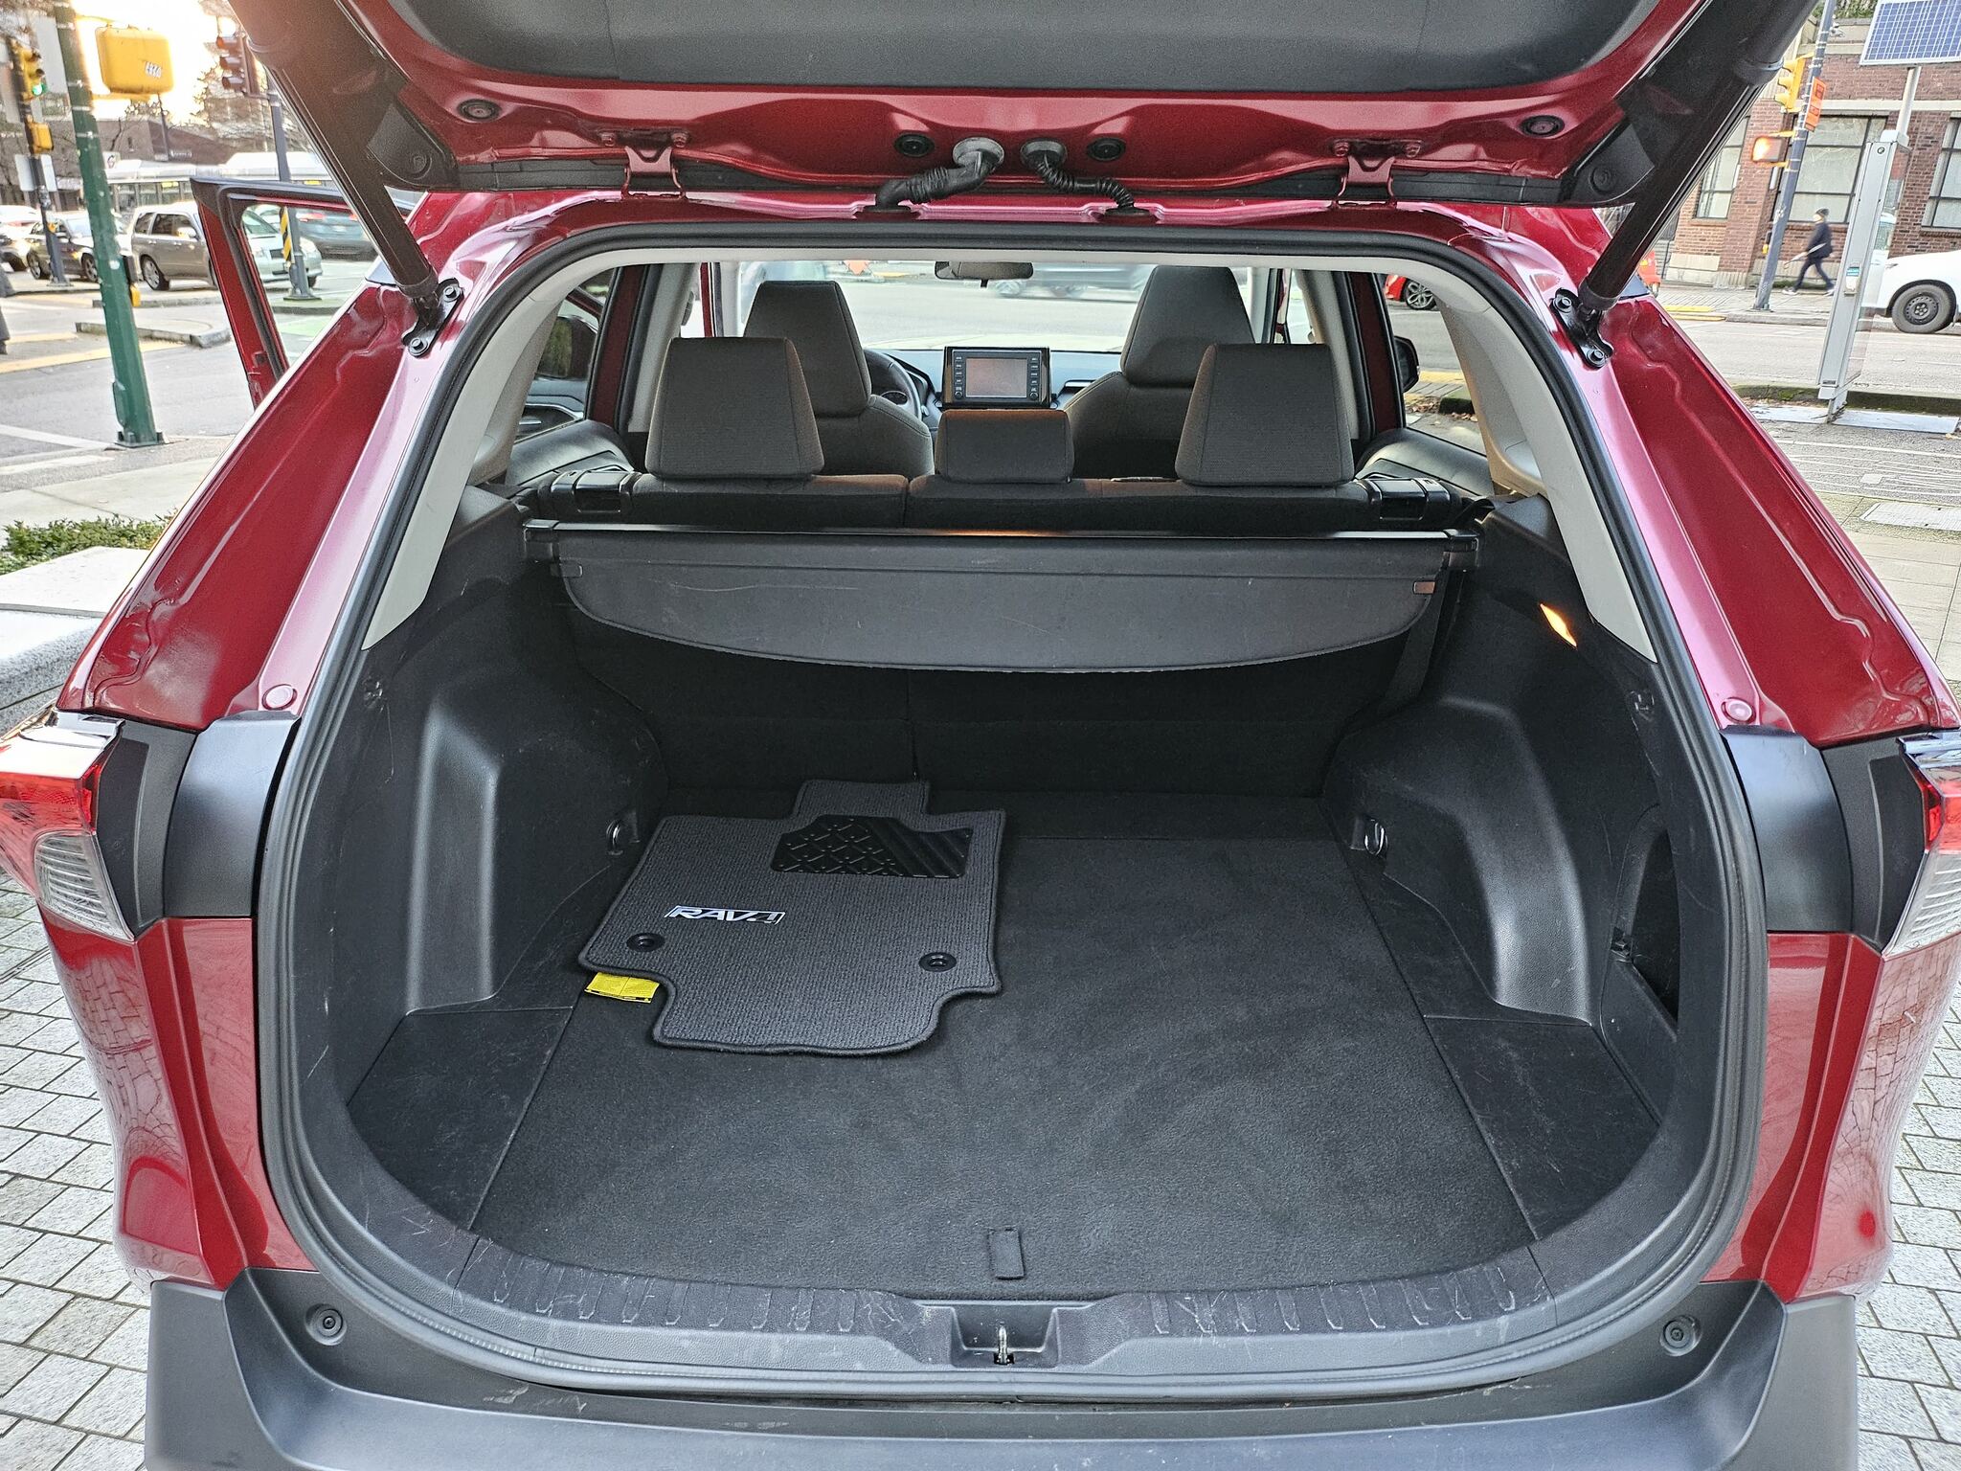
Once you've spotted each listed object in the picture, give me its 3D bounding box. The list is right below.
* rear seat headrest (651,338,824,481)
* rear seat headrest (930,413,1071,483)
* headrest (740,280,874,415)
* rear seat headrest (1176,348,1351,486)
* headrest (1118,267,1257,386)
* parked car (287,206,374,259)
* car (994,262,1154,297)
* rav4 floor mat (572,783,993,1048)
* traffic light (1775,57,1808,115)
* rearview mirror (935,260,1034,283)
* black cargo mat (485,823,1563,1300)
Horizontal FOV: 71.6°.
[{"bbox_3d":[-0.326,-0.440,1.830,0.235,0.185,0.110,1,29,1],"label":"rear seat headrest"},{"bbox_3d":[0.032,-0.393,1.860,0.190,0.110,0.100,1,27,1],"label":"rear seat headrest"},{"bbox_3d":[-0.331,-0.723,2.540,0.265,0.230,0.110,1,30,1],"label":"headrest"},{"bbox_3d":[0.385,-0.434,1.840,0.235,0.185,0.110,1,29,1],"label":"rear seat headrest"},{"bbox_3d":[0.404,-0.782,2.600,0.265,0.215,0.110,1,30,1],"label":"headrest"},{"bbox_3d":[-15.564,-12.237,32.567,1.820,1.500,4.400,-9,23,-25],"label":"parked car"},{"bbox_3d":[2.637,-12.028,34.719,4.600,1.600,1.850,7,21,15],"label":"car"},{"bbox_3d":[-0.225,0.201,1.816,0.520,0.030,0.710,1,22,1],"label":"rav4 floor mat"},{"bbox_3d":[13.317,-10.654,22.300,0.370,0.800,0.280,7,21,15],"label":"traffic light"},{"bbox_3d":[0.009,-1.088,3.150,0.235,0.070,0.050,5,21,12],"label":"rearview mirror"},{"bbox_3d":[0.016,0.312,1.589,0.990,0.020,0.900,1,22,1],"label":"black cargo mat"}]

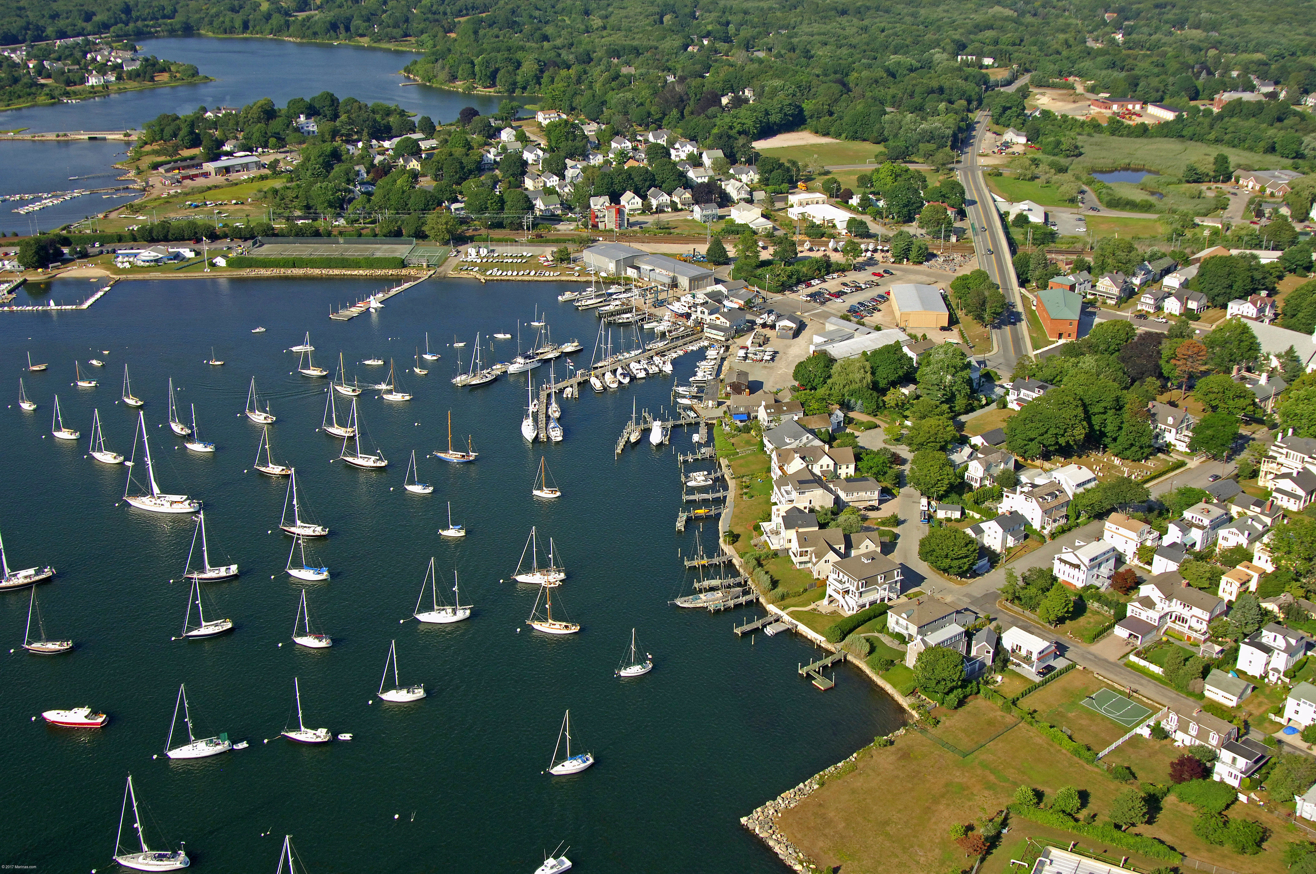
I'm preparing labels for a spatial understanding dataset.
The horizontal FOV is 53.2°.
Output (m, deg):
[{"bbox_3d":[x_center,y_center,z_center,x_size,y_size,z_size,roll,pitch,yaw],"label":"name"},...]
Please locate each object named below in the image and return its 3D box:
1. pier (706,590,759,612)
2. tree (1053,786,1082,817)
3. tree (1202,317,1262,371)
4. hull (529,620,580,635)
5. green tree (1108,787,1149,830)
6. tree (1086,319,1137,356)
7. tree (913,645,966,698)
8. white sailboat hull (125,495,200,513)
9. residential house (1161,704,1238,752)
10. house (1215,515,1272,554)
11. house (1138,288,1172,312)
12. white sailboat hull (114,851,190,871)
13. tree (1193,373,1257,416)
[{"bbox_3d":[19.490,42.490,338.550,14.200,2.500,2.700,-11,26,-24],"label":"pier"},{"bbox_3d":[75.030,66.650,240.710,5.200,5.300,5.200,0,22,0],"label":"tree"},{"bbox_3d":[195.960,-31.570,448.630,19.300,17.200,19.300,-1,23,0],"label":"tree"},{"bbox_3d":[-24.380,44.130,307.680,12.200,1.900,3.200,3,23,7],"label":"hull"},{"bbox_3d":[90.420,72.130,252.470,7.700,8.800,7.700,0,23,0],"label":"green tree"},{"bbox_3d":[159.840,-34.350,464.300,17.230,13.990,17.230,0,23,0],"label":"tree"},{"bbox_3d":[62.830,52.960,293.700,11.800,12.500,11.800,0,23,0],"label":"tree"},{"bbox_3d":[-142.330,18.930,376.880,22.800,2.800,5.800,4,23,11],"label":"white sailboat hull"},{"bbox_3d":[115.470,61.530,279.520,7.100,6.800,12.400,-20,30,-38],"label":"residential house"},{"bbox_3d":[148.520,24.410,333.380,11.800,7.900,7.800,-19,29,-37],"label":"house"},{"bbox_3d":[196.590,-54.750,520.920,6.900,7.700,11.500,20,30,40],"label":"house"},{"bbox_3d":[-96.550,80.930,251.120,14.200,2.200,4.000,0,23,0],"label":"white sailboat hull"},{"bbox_3d":[177.230,-12.520,411.300,18.410,14.510,18.410,0,23,0],"label":"tree"}]

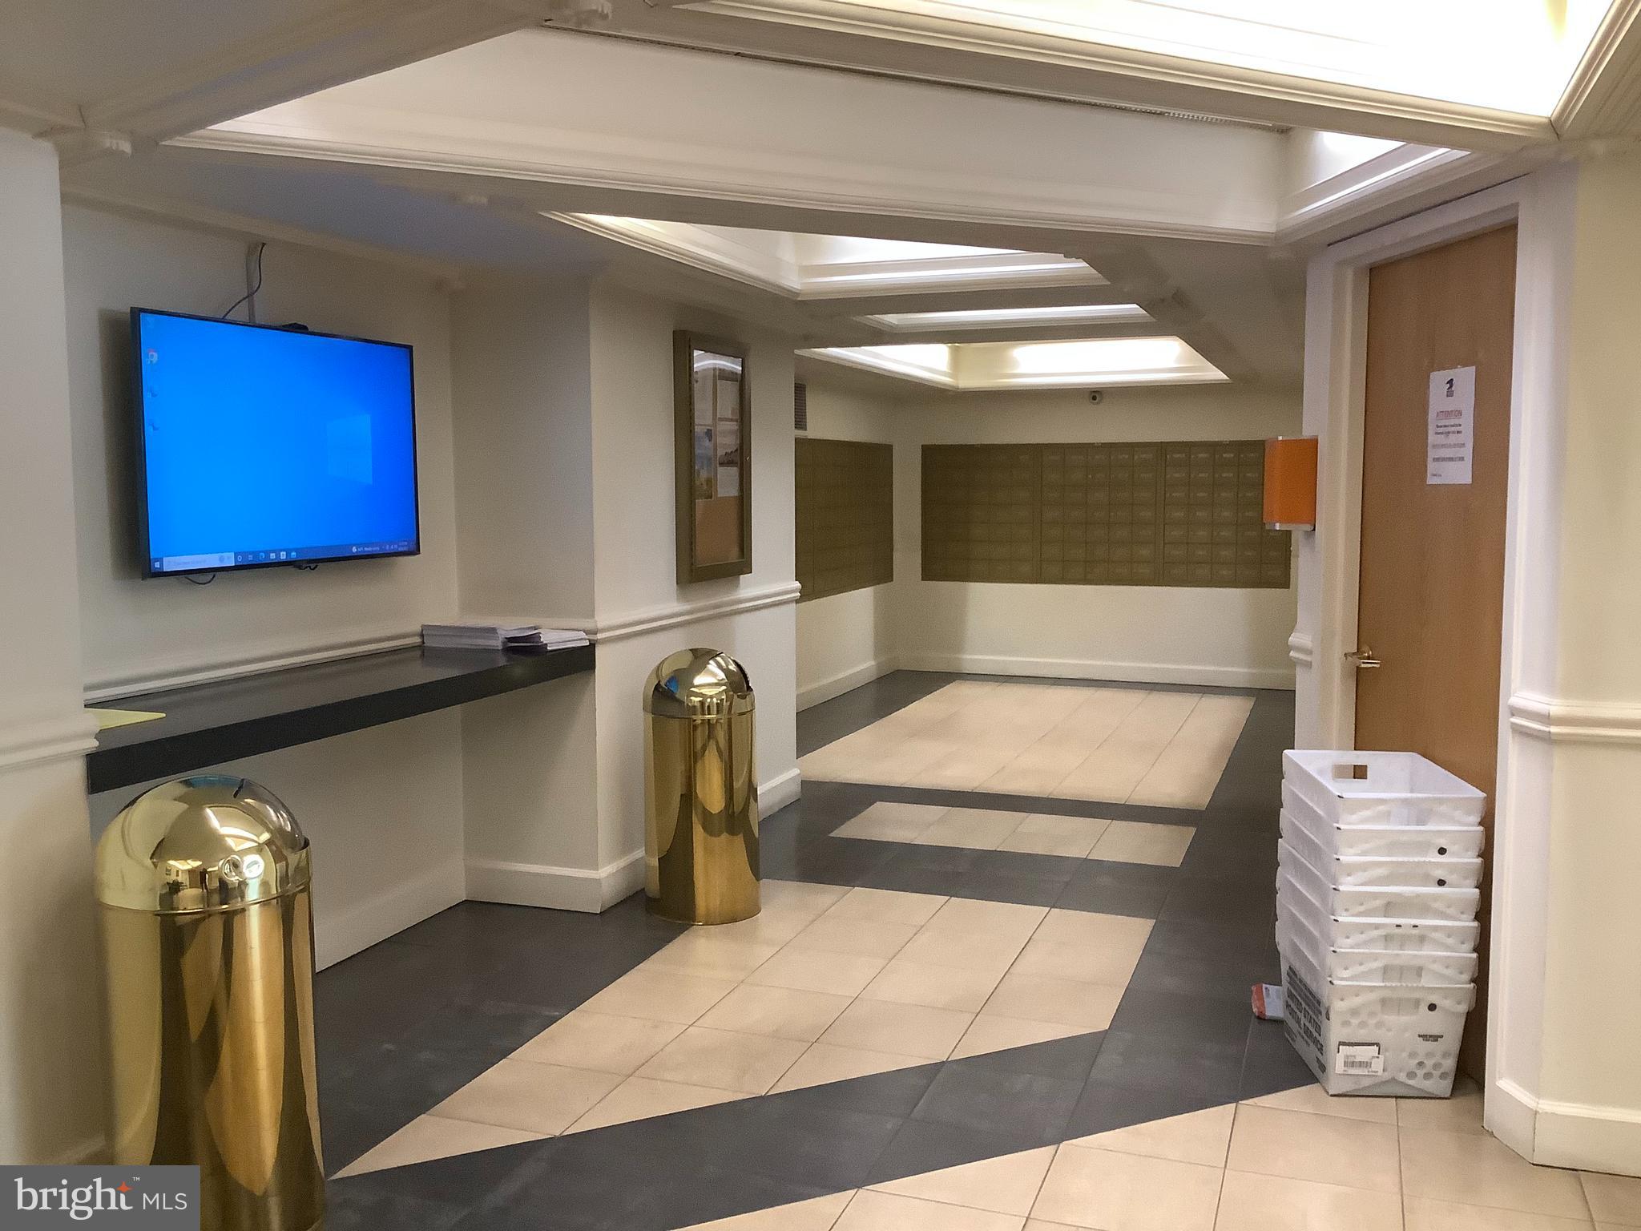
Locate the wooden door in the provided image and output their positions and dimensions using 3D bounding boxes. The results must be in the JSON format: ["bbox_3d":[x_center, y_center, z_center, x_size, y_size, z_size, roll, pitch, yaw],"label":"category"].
[{"bbox_3d":[1.588,0.101,3.692,0.045,2.030,0.900,-1,5,-7],"label":"wooden door"}]

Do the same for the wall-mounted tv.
[{"bbox_3d":[-1.462,-0.462,4.063,0.055,0.645,1.120,2,5,19],"label":"wall-mounted tv"}]

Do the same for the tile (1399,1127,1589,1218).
[{"bbox_3d":[1.395,1.165,3.067,0.343,0.010,0.342,2,6,20],"label":"tile"}]

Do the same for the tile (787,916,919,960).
[{"bbox_3d":[0.115,1.040,4.729,0.355,0.010,0.354,2,6,20],"label":"tile"}]

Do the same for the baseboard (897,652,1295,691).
[{"bbox_3d":[1.994,0.418,10.743,3.000,0.125,0.020,2,6,20],"label":"baseboard"}]

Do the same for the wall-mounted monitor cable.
[{"bbox_3d":[-1.524,-0.886,3.889,0.040,0.225,0.165,2,6,19],"label":"wall-mounted monitor cable"}]

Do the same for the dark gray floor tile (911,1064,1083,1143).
[{"bbox_3d":[0.427,1.155,3.496,0.355,0.010,0.354,2,6,20],"label":"dark gray floor tile"}]

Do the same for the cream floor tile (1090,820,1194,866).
[{"bbox_3d":[1.284,0.905,5.827,0.343,0.010,0.651,2,6,20],"label":"cream floor tile"}]

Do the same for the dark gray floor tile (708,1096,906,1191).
[{"bbox_3d":[-0.026,1.146,3.199,0.340,0.010,0.342,2,6,20],"label":"dark gray floor tile"}]

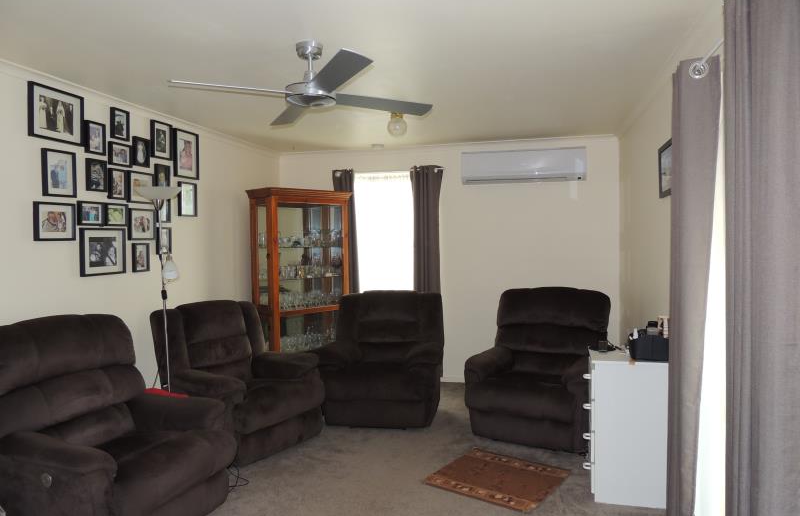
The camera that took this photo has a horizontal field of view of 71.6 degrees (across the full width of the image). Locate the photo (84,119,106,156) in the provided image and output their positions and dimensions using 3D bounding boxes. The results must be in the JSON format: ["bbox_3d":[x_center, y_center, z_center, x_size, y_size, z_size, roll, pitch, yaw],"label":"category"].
[{"bbox_3d":[-1.856,-0.728,3.384,0.024,0.193,0.146,0,2,13],"label":"photo"}]

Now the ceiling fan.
[{"bbox_3d":[-0.412,-0.852,2.580,1.140,0.280,1.140,0,2,13],"label":"ceiling fan"}]

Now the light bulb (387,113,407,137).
[{"bbox_3d":[-0.018,-0.976,4.072,0.144,0.166,0.144,-1,2,0],"label":"light bulb"}]

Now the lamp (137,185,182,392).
[{"bbox_3d":[-1.518,0.441,3.569,0.285,1.800,0.285,-1,2,-23],"label":"lamp"}]

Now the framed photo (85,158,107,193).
[{"bbox_3d":[-1.933,-0.523,3.541,0.025,0.201,0.150,0,2,14],"label":"framed photo"}]

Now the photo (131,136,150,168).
[{"bbox_3d":[-1.834,-0.746,3.940,0.025,0.201,0.143,0,2,14],"label":"photo"}]

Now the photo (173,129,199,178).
[{"bbox_3d":[-1.649,-0.797,4.299,0.024,0.361,0.291,0,2,13],"label":"photo"}]

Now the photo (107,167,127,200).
[{"bbox_3d":[-1.812,-0.473,3.568,0.024,0.190,0.147,0,2,13],"label":"photo"}]

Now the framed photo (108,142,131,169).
[{"bbox_3d":[-1.883,-0.694,3.743,0.025,0.154,0.197,0,2,14],"label":"framed photo"}]

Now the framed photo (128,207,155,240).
[{"bbox_3d":[-1.760,-0.227,3.793,0.024,0.211,0.245,0,2,13],"label":"framed photo"}]

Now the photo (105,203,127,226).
[{"bbox_3d":[-1.815,-0.275,3.551,0.024,0.140,0.180,0,2,13],"label":"photo"}]

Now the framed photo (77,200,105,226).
[{"bbox_3d":[-1.861,-0.263,3.346,0.024,0.144,0.186,0,2,13],"label":"framed photo"}]

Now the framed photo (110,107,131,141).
[{"bbox_3d":[-1.810,-0.860,3.591,0.024,0.196,0.148,0,2,13],"label":"framed photo"}]

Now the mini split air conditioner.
[{"bbox_3d":[1.172,-0.863,5.290,1.120,0.300,0.230,0,2,14],"label":"mini split air conditioner"}]

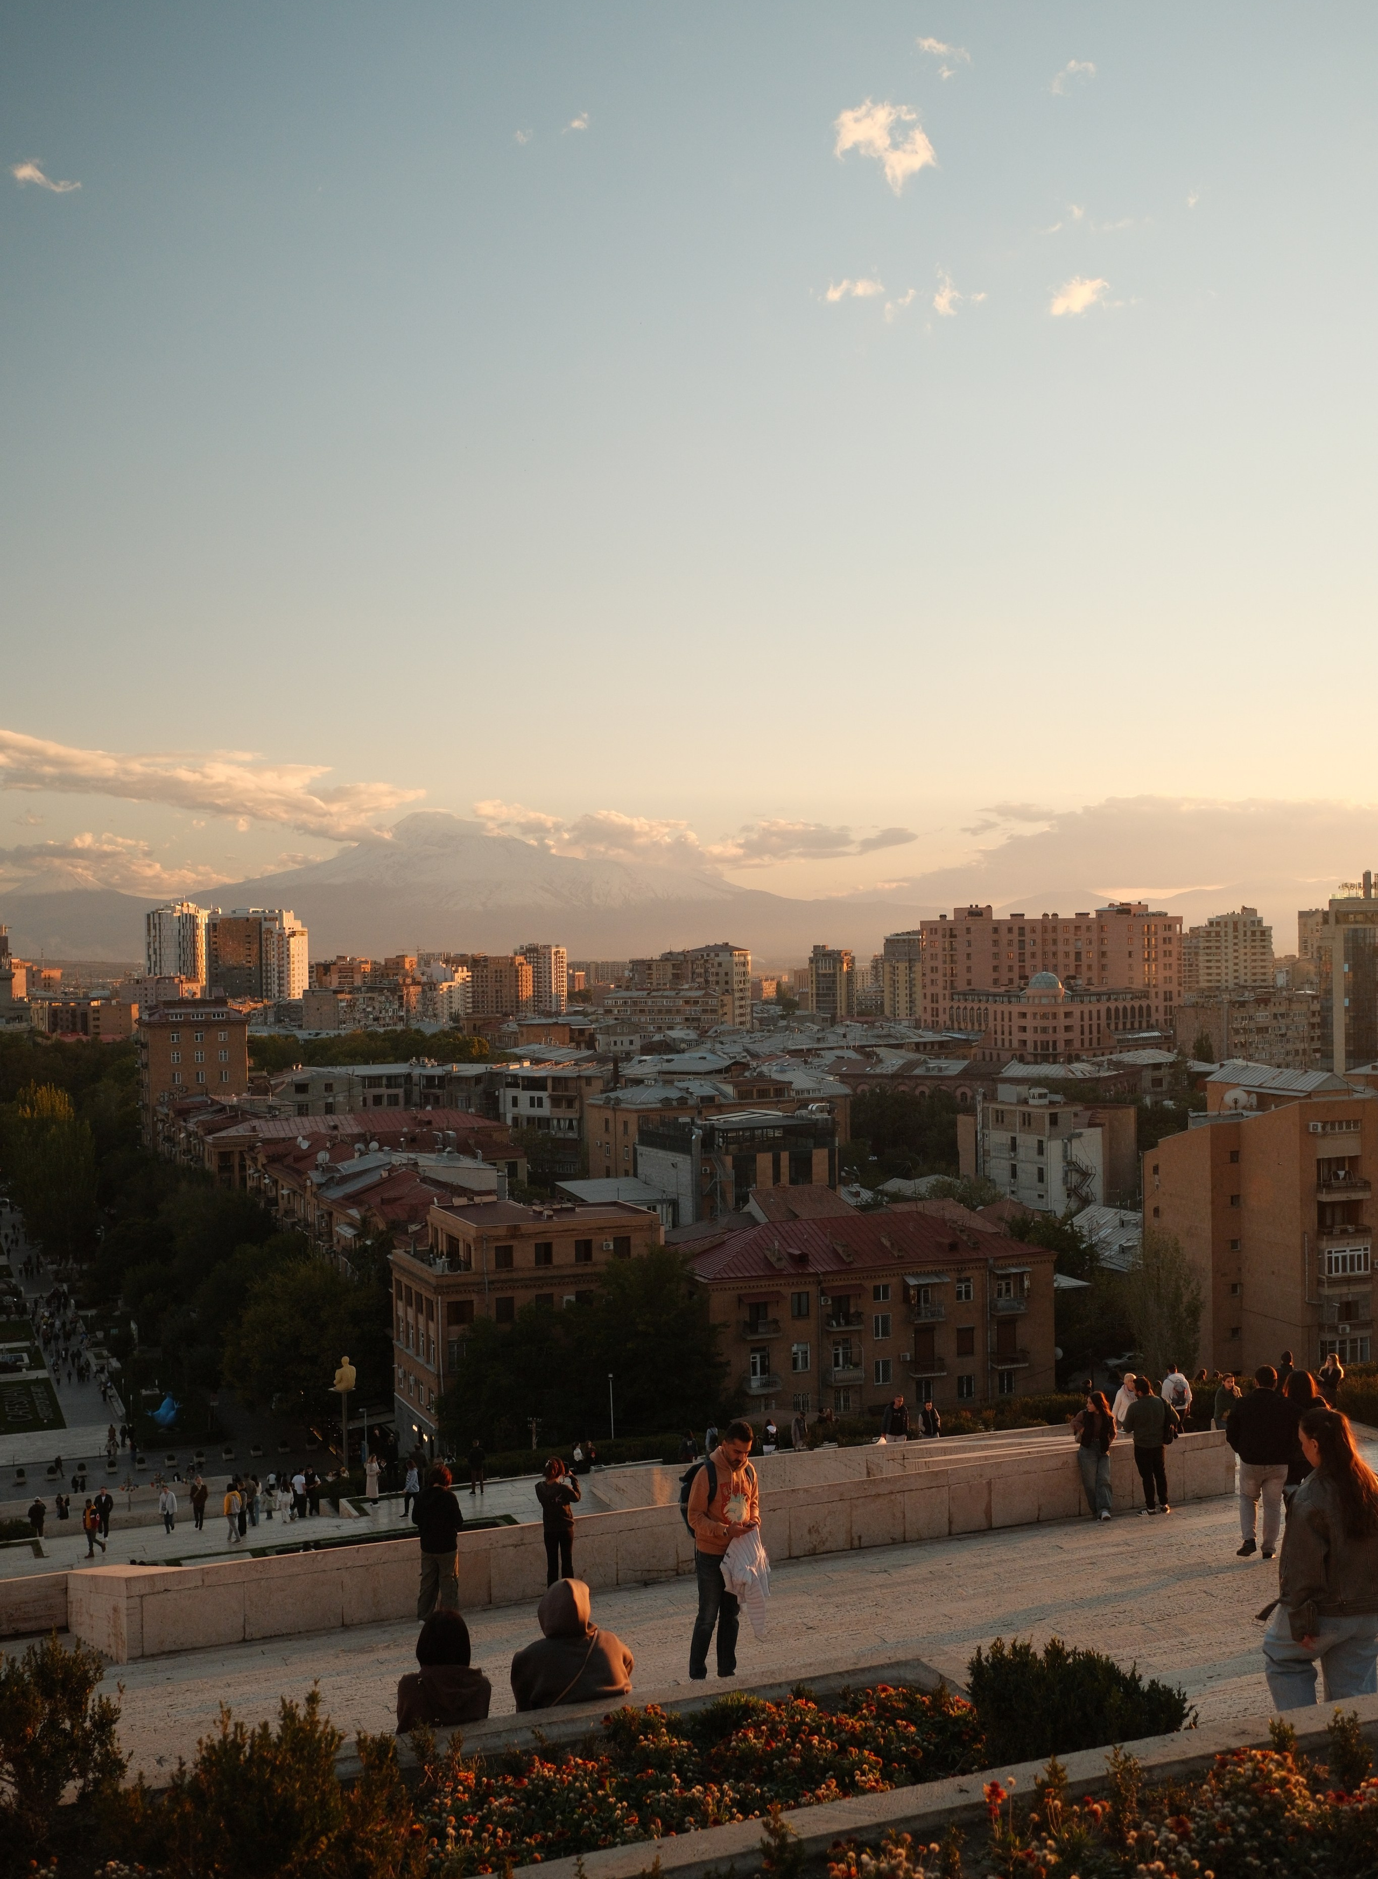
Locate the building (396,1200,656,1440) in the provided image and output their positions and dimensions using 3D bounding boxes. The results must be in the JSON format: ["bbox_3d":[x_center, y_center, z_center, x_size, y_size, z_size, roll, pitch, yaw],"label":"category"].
[{"bbox_3d":[-11.906,29.376,147.133,16.800,19.000,12.500,-1,0,-25],"label":"building"}]

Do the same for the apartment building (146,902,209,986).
[{"bbox_3d":[-263.125,15.237,1031.973,26.000,68.000,24.000,-1,0,-1],"label":"apartment building"}]

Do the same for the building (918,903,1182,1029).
[{"bbox_3d":[93.399,12.958,519.180,65.000,42.000,25.000,-1,0,9],"label":"building"}]

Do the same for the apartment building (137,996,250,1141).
[{"bbox_3d":[-81.647,25.631,329.913,15.200,32.000,15.000,-1,0,-25],"label":"apartment building"}]

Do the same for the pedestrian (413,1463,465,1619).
[{"bbox_3d":[-2.705,6.559,21.797,0.540,1.730,0.380,-1,0,-12],"label":"pedestrian"}]

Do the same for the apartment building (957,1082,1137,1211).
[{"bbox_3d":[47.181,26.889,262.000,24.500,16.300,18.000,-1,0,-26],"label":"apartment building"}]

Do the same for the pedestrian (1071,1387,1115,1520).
[{"bbox_3d":[5.108,6.480,25.197,0.520,1.660,0.450,-1,0,7],"label":"pedestrian"}]

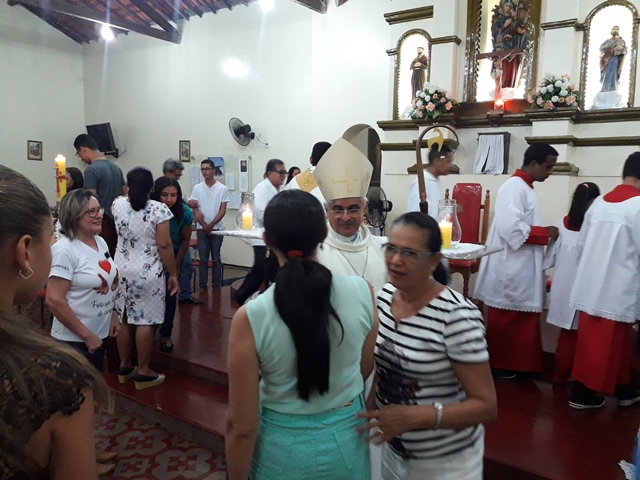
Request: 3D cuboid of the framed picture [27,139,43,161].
[{"bbox_3d":[-6.088,-1.906,11.059,0.030,0.430,0.330,5,8,33],"label":"framed picture"}]

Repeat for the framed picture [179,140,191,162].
[{"bbox_3d":[-2.464,-1.613,9.433,0.310,0.385,0.030,6,9,35],"label":"framed picture"}]

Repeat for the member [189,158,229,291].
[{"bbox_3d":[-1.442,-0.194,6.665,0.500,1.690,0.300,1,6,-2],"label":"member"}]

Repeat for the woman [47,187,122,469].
[{"bbox_3d":[-1.392,0.520,3.100,0.400,1.640,0.480,0,7,0],"label":"woman"}]

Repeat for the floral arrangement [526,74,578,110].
[{"bbox_3d":[2.489,-1.590,5.543,0.490,0.370,0.340,5,8,33],"label":"floral arrangement"}]

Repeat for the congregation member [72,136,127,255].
[{"bbox_3d":[-2.110,-0.105,5.000,0.400,1.820,0.500,5,9,34],"label":"congregation member"}]

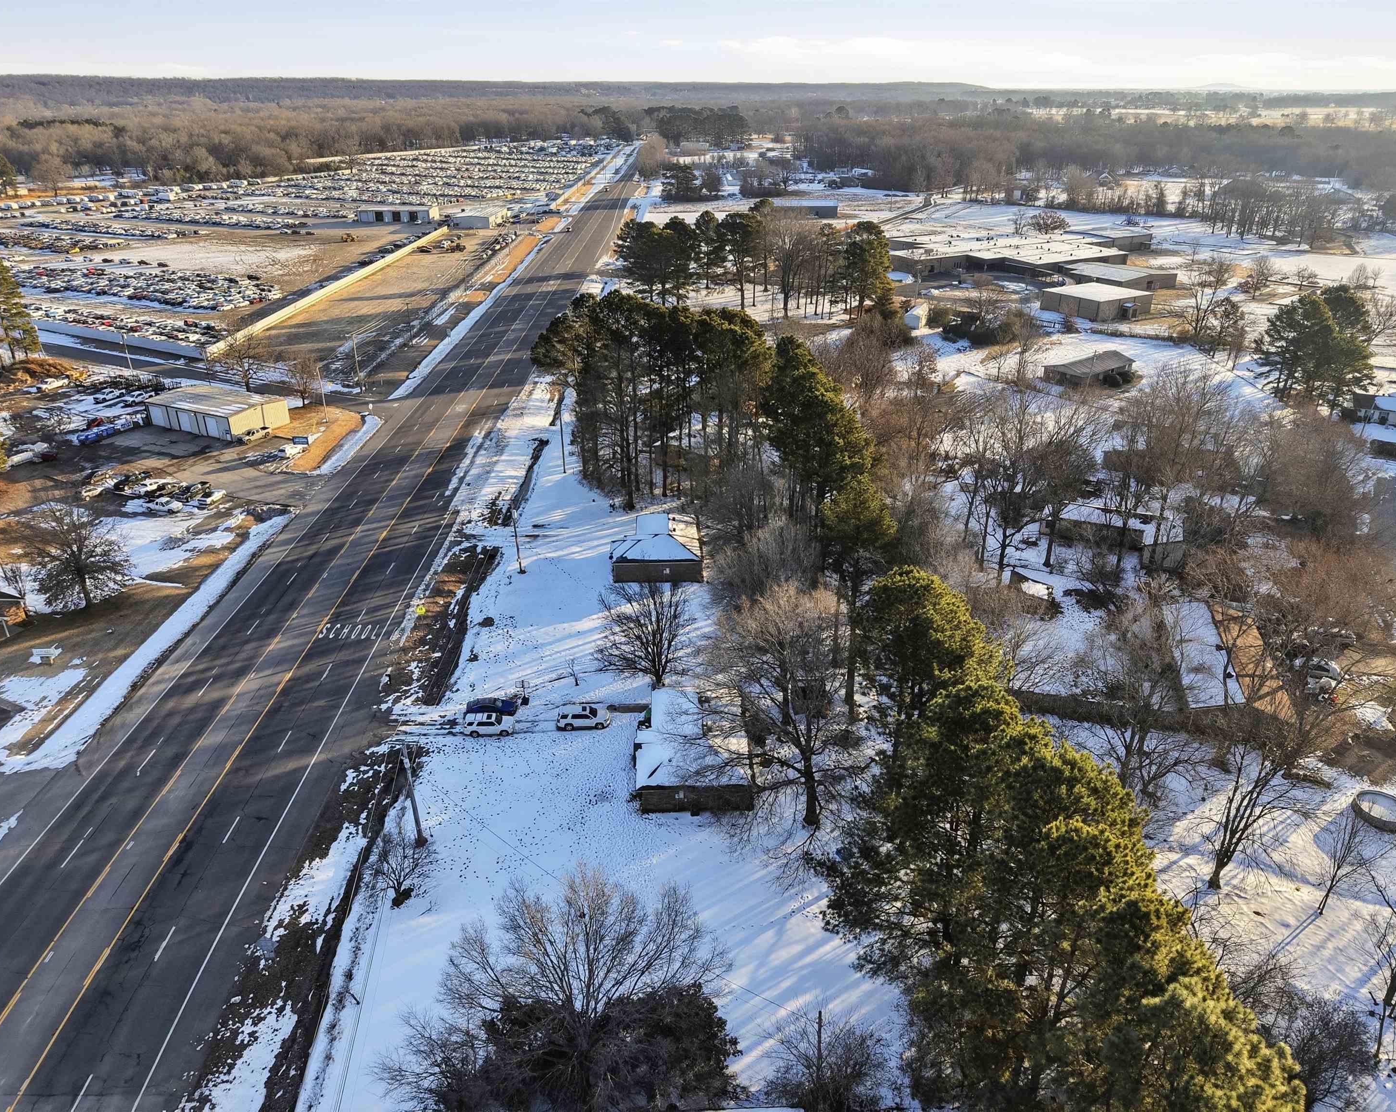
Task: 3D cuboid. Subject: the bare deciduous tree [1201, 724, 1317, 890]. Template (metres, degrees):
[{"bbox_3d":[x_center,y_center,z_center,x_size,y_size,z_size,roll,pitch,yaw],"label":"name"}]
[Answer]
[{"bbox_3d":[40.100,18.549,74.517,7.800,13.800,7.800,0,25,0],"label":"bare deciduous tree"}]

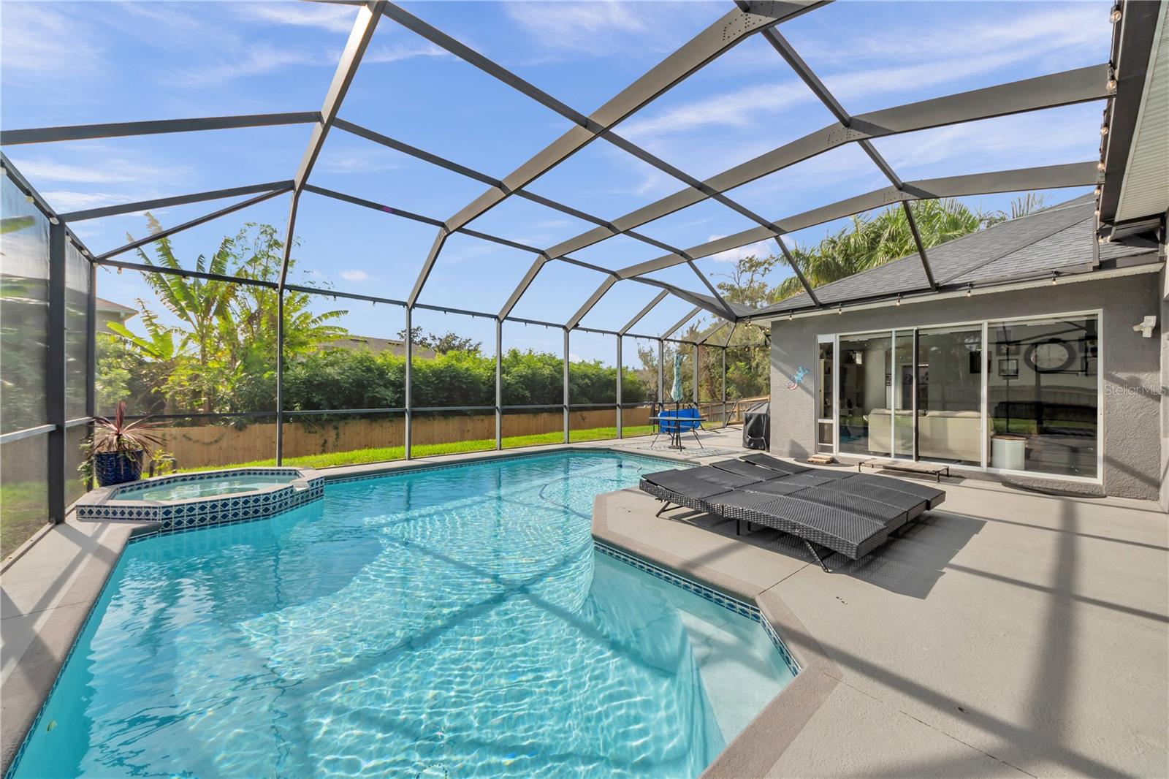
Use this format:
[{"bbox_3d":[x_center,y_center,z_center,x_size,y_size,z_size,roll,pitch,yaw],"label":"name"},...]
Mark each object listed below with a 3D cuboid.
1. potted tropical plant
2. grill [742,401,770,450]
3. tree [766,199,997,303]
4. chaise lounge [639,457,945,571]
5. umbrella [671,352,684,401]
[{"bbox_3d":[-6.116,0.777,5.165,0.755,1.211,0.755,0,0,40],"label":"potted tropical plant"},{"bbox_3d":[4.572,0.886,9.681,1.191,1.142,0.695,0,0,-42],"label":"grill"},{"bbox_3d":[13.109,-3.387,16.895,7.447,9.830,6.950,0,0,-42],"label":"tree"},{"bbox_3d":[2.367,1.204,4.467,2.601,0.447,2.264,0,0,-39],"label":"chaise lounge"},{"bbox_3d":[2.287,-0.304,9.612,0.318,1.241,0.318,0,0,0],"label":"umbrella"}]

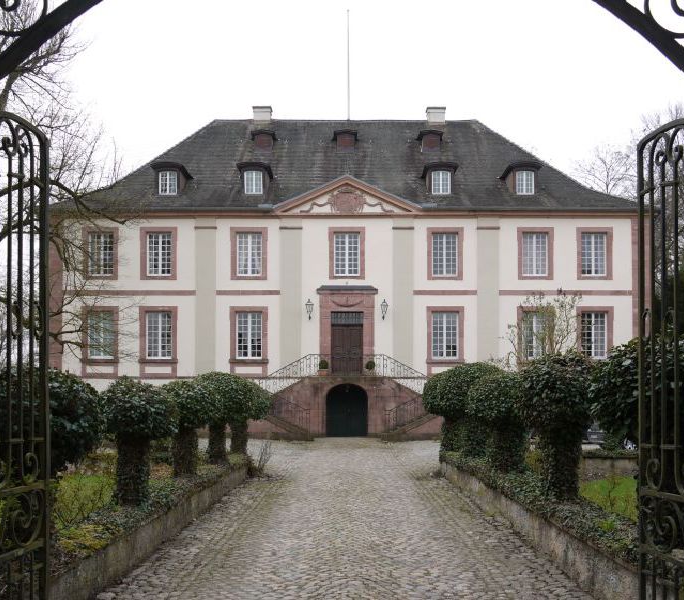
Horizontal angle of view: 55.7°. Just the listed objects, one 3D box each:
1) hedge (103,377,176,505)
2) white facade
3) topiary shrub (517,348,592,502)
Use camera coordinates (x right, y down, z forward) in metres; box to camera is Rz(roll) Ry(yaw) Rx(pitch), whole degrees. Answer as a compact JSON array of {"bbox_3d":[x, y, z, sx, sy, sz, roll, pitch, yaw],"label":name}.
[{"bbox_3d":[-2.550,1.770,8.150,0.930,1.620,0.930,0,-3,0],"label":"hedge"},{"bbox_3d":[0.323,0.116,29.900,27.300,11.500,1.200,0,-3,0],"label":"white facade"},{"bbox_3d":[2.854,1.678,8.650,1.000,1.960,1.000,0,-3,0],"label":"topiary shrub"}]

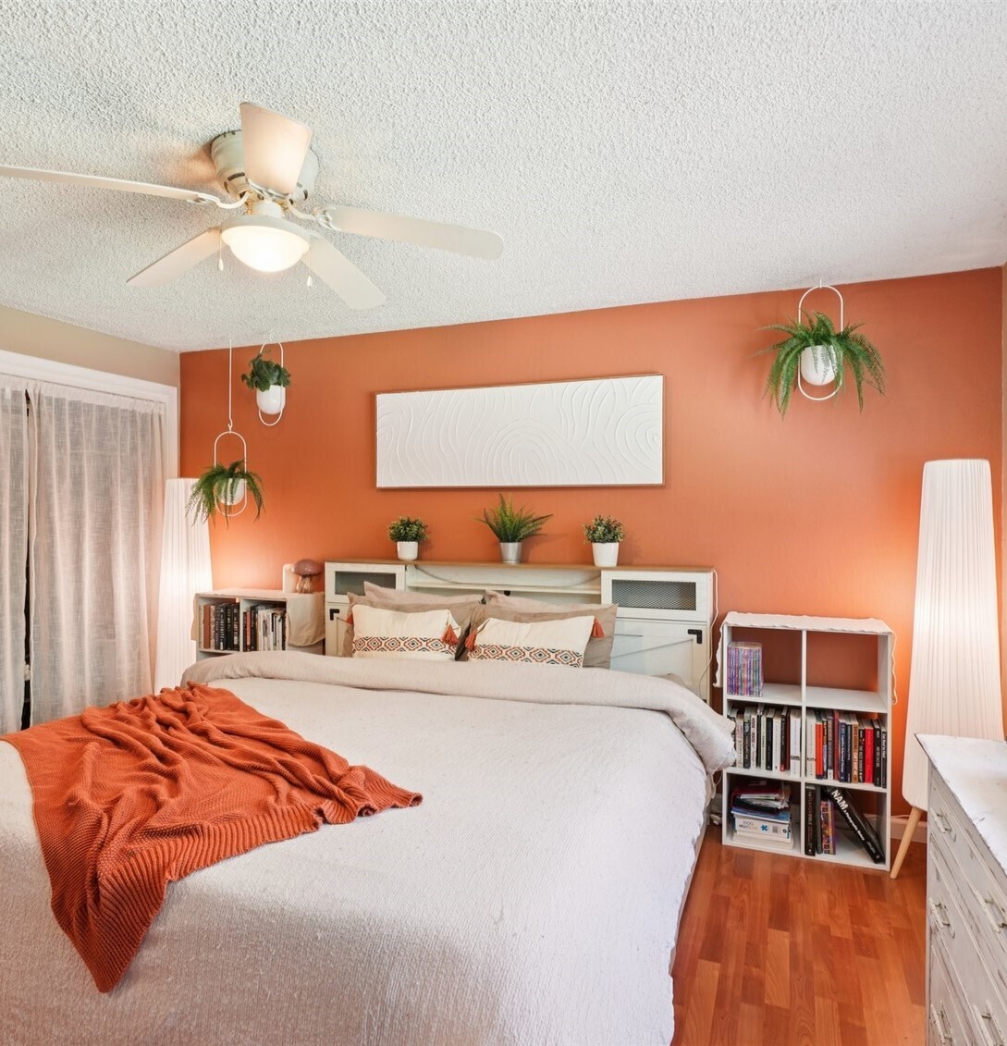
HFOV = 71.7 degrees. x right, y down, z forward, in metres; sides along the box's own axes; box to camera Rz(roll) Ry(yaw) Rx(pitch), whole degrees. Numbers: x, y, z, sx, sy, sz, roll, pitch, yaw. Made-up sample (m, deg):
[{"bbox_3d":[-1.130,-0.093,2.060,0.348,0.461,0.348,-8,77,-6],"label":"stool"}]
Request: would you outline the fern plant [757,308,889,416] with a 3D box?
[{"bbox_3d":[1.317,-0.666,2.928,0.507,0.447,0.389,0,1,22],"label":"fern plant"}]

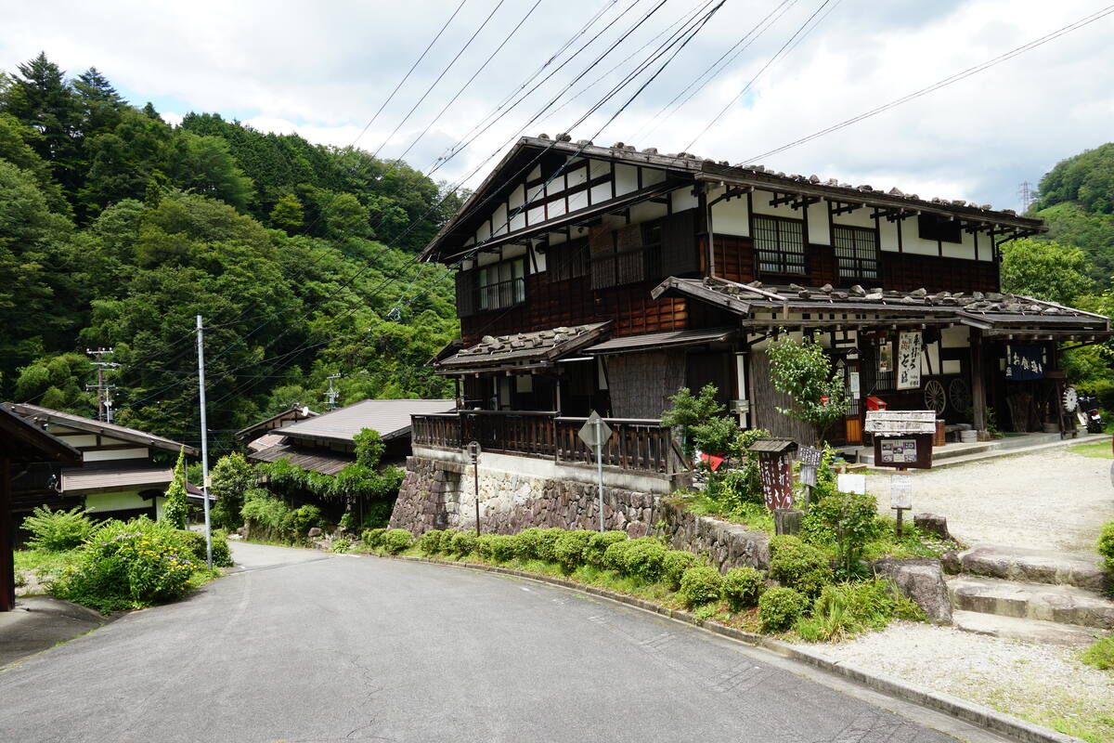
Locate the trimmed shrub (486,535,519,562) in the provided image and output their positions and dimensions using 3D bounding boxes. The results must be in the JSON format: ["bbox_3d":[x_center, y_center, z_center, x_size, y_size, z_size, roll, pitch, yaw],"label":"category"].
[{"bbox_3d":[-1.010,3.345,15.800,0.640,0.560,0.640,-2,-1,-4],"label":"trimmed shrub"}]

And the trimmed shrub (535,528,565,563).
[{"bbox_3d":[-0.123,3.084,14.800,0.580,0.600,0.580,-3,-1,-1],"label":"trimmed shrub"}]

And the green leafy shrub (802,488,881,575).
[{"bbox_3d":[2.861,1.620,8.400,0.750,0.840,0.720,-3,-1,18],"label":"green leafy shrub"}]

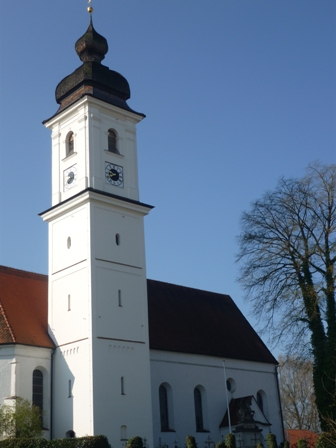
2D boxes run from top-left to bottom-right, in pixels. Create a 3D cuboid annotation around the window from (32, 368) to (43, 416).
[{"bbox_3d":[-10.254,13.810,53.301,0.943,4.493,0.300,16,-28,-42],"label":"window"}]

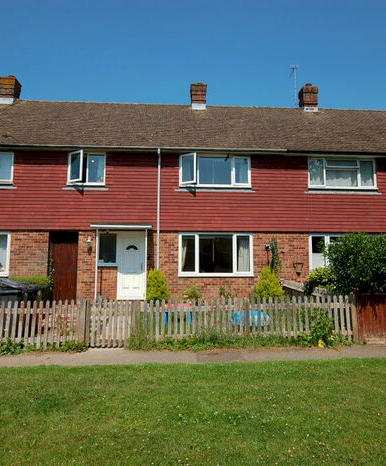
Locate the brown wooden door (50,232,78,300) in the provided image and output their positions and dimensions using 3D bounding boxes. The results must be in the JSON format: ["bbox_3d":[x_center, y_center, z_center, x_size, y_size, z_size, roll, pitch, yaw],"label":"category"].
[{"bbox_3d":[-3.916,1.007,11.207,0.840,2.090,0.100,0,-7,-4],"label":"brown wooden door"}]

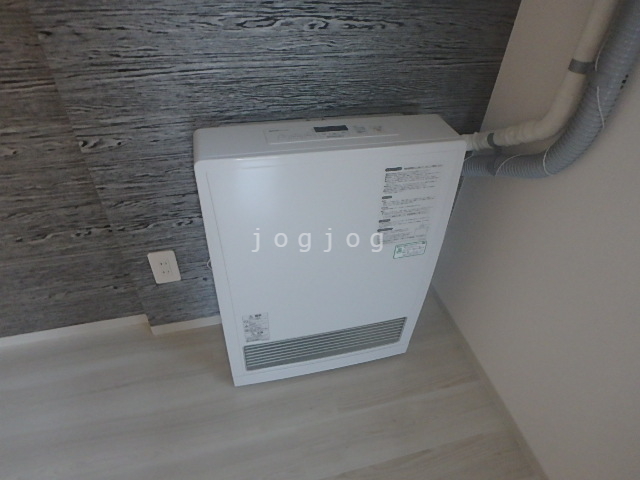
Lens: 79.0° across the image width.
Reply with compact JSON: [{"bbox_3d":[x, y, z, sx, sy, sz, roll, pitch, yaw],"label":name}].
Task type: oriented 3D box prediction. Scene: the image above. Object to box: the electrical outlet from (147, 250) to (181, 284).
[{"bbox_3d":[-0.438,0.075,1.099,0.070,0.120,0.012,-7,41,-11],"label":"electrical outlet"}]

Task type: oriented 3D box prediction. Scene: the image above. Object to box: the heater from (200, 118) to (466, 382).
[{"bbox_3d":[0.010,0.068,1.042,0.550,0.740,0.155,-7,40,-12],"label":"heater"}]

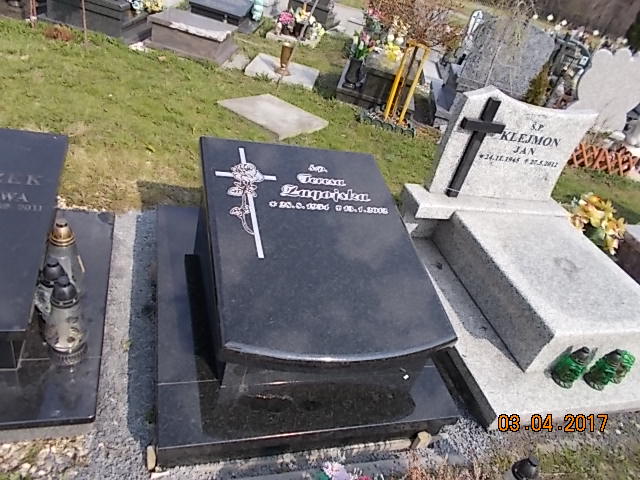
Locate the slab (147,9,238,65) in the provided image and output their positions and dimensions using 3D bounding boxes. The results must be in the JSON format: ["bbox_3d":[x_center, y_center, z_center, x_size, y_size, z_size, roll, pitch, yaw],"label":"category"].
[{"bbox_3d":[-1.229,-2.045,4.777,0.730,0.280,0.830,14,35,-6],"label":"slab"}]

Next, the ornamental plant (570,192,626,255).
[{"bbox_3d":[1.573,-0.083,2.736,0.230,0.310,0.280,3,38,-21],"label":"ornamental plant"}]

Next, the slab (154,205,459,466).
[{"bbox_3d":[-0.136,0.267,1.951,1.000,0.093,1.164,3,38,-21],"label":"slab"}]

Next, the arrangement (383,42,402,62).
[{"bbox_3d":[0.730,-1.844,4.725,0.180,0.160,0.180,17,35,-2],"label":"arrangement"}]

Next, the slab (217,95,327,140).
[{"bbox_3d":[-0.361,-0.955,3.729,0.610,0.055,0.610,31,36,24],"label":"slab"}]

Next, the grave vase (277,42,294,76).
[{"bbox_3d":[-0.305,-1.722,4.575,0.120,0.280,0.120,3,38,-21],"label":"grave vase"}]

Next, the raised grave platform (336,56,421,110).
[{"bbox_3d":[0.630,-1.679,4.907,0.720,0.350,1.200,17,35,-2],"label":"raised grave platform"}]

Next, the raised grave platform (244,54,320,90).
[{"bbox_3d":[-0.351,-1.676,4.832,0.650,0.060,0.640,14,32,-2],"label":"raised grave platform"}]

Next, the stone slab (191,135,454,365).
[{"bbox_3d":[-0.014,-0.010,1.850,0.808,0.058,1.079,3,46,-21],"label":"stone slab"}]

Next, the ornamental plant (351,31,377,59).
[{"bbox_3d":[0.428,-1.781,4.458,0.210,0.230,0.210,17,35,-2],"label":"ornamental plant"}]

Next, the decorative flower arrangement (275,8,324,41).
[{"bbox_3d":[-0.295,-2.767,6.111,0.560,0.320,0.380,13,35,-8],"label":"decorative flower arrangement"}]

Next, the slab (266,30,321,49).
[{"bbox_3d":[-0.339,-2.634,6.208,0.620,0.100,0.550,13,35,-8],"label":"slab"}]

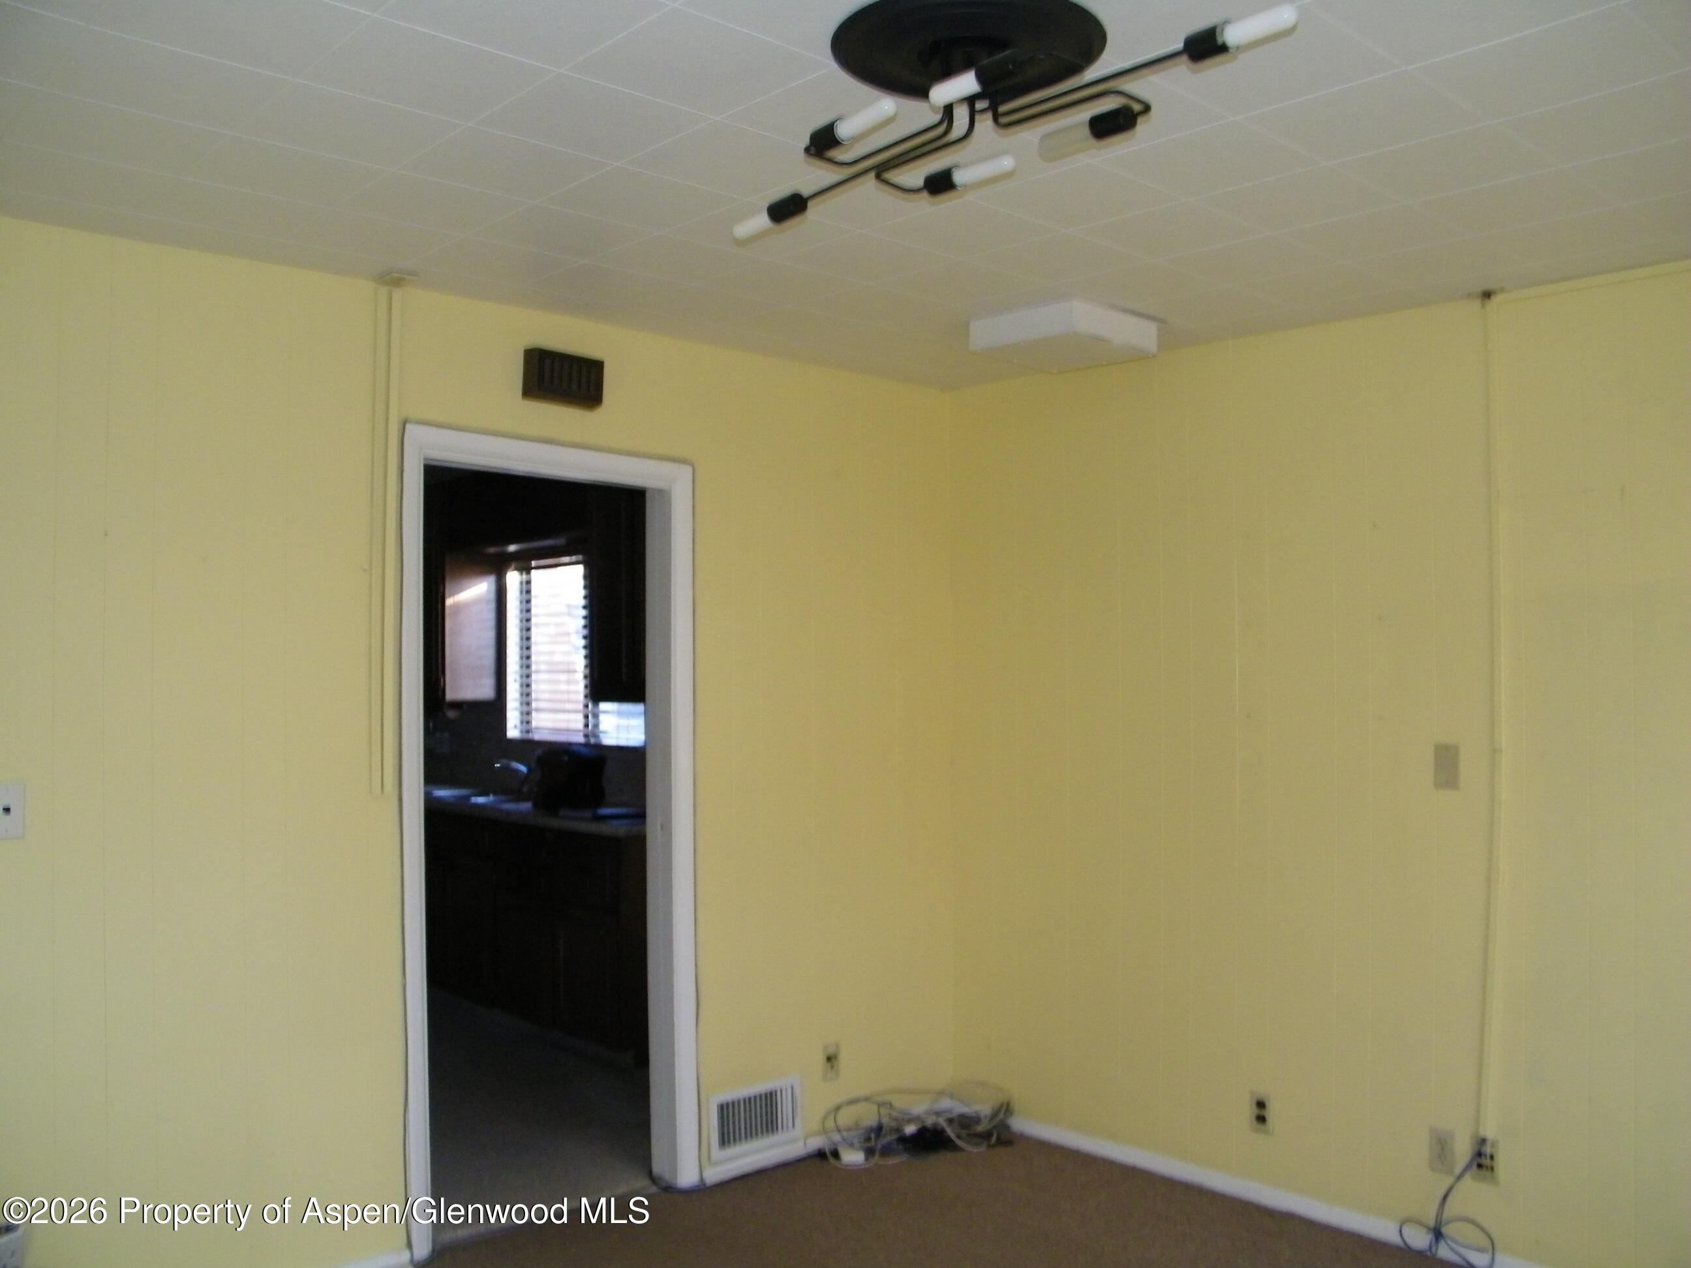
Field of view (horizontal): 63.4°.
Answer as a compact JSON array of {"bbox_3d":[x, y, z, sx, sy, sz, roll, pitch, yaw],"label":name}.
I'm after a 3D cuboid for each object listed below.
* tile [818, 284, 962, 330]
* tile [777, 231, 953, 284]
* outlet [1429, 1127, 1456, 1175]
[{"bbox_3d":[0.067,-0.870,3.586,0.305,0.020,0.305,1,0,-42],"label":"tile"},{"bbox_3d":[0.048,-0.866,3.138,0.303,0.015,0.303,1,-1,-42],"label":"tile"},{"bbox_3d":[1.487,1.290,3.413,0.010,0.115,0.071,1,-1,-40],"label":"outlet"}]

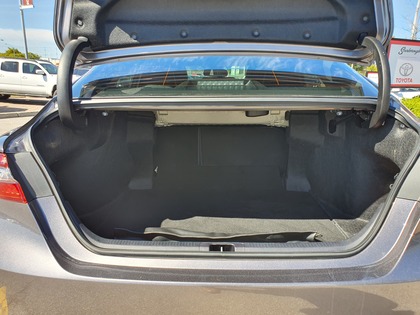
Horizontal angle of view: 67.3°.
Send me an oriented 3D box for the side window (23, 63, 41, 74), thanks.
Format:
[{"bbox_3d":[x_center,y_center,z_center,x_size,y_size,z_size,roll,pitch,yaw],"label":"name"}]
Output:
[{"bbox_3d":[-6.861,-3.440,12.250,0.850,0.430,0.090,5,1,5],"label":"side window"}]

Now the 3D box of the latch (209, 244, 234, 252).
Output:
[{"bbox_3d":[0.036,0.281,0.975,0.080,0.025,0.032,1,13,2],"label":"latch"}]

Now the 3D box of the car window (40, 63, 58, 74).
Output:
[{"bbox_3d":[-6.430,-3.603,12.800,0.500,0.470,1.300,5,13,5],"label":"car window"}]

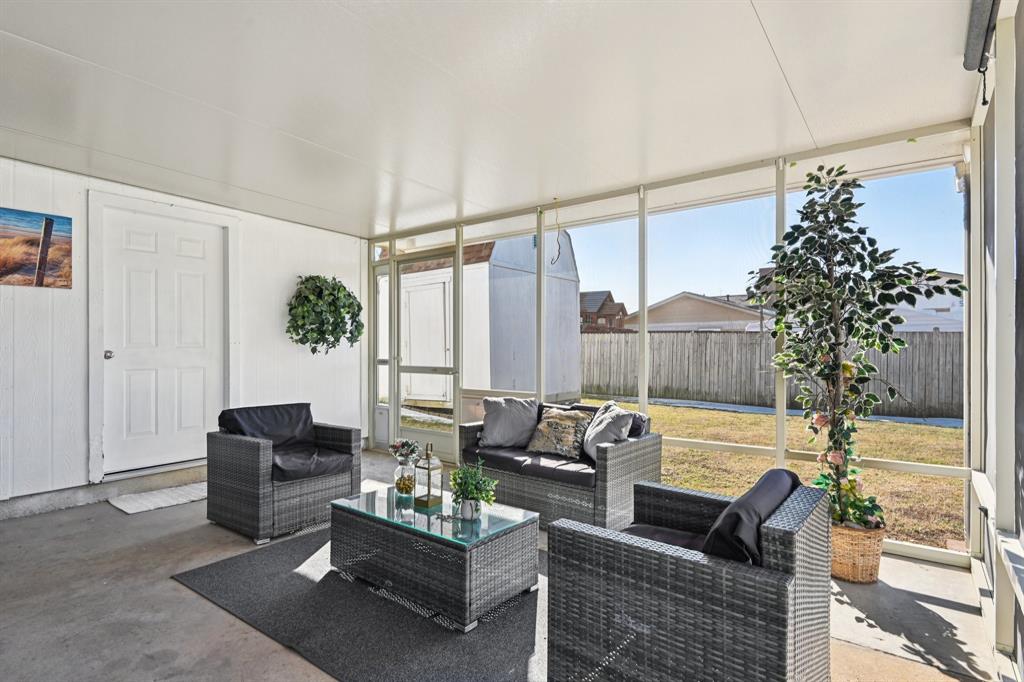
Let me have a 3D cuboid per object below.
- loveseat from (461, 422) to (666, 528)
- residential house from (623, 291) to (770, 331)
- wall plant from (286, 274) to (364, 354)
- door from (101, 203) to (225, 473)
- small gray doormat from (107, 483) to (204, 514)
[{"bbox_3d":[0.307,0.832,3.658,1.183,0.710,0.693,0,0,40],"label":"loveseat"},{"bbox_3d":[10.600,-0.275,27.090,7.500,3.900,9.000,0,0,-44],"label":"residential house"},{"bbox_3d":[-1.911,-0.269,5.564,0.380,0.800,0.790,0,0,31],"label":"wall plant"},{"bbox_3d":[-2.838,-0.004,4.450,0.045,2.030,0.914,0,0,31],"label":"door"},{"bbox_3d":[-2.538,1.179,4.199,0.500,0.016,0.850,0,0,39],"label":"small gray doormat"}]

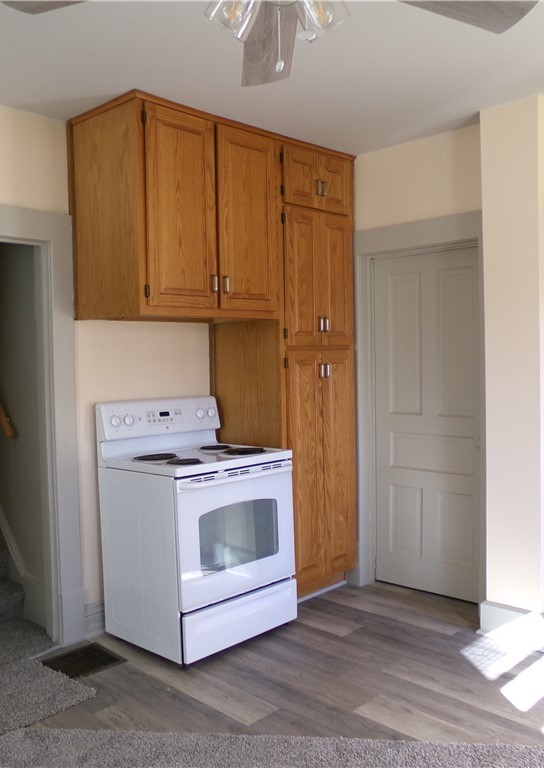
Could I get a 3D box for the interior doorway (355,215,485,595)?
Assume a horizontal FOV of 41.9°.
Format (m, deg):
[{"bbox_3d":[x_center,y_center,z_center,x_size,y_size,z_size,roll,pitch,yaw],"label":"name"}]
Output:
[{"bbox_3d":[0.867,0.150,4.063,0.973,2.136,0.077,1,3,42],"label":"interior doorway"}]

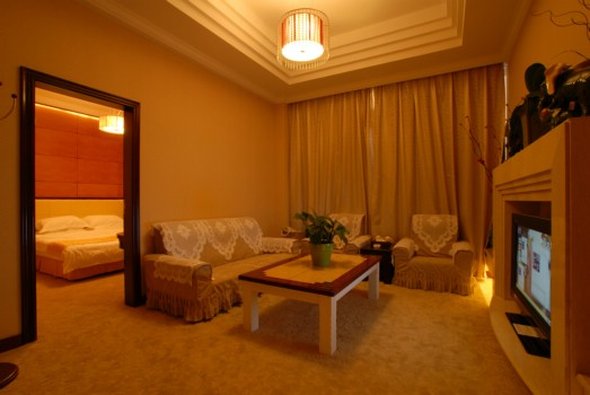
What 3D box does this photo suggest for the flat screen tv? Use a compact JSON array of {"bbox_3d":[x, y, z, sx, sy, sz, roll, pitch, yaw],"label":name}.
[{"bbox_3d":[1.598,0.461,1.743,0.102,0.627,1.081,0,1,31],"label":"flat screen tv"}]

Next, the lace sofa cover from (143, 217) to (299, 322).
[{"bbox_3d":[-0.748,0.697,3.298,0.867,0.857,1.867,0,1,31],"label":"lace sofa cover"}]

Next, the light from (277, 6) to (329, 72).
[{"bbox_3d":[0.075,-1.375,2.326,0.439,0.286,0.439,0,0,0],"label":"light"}]

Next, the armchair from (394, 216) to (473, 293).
[{"bbox_3d":[1.833,0.685,3.467,0.847,0.887,0.785,0,1,31],"label":"armchair"}]

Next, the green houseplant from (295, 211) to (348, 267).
[{"bbox_3d":[0.271,0.421,2.663,0.479,0.535,0.479,0,0,0],"label":"green houseplant"}]

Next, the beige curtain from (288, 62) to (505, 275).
[{"bbox_3d":[1.323,-0.358,4.299,3.366,2.917,0.204,0,1,31],"label":"beige curtain"}]

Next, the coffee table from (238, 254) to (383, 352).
[{"bbox_3d":[0.248,0.910,2.680,0.908,0.444,1.346,0,1,31],"label":"coffee table"}]

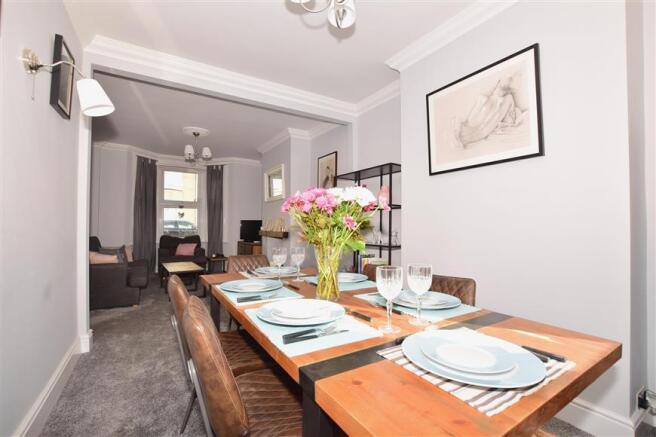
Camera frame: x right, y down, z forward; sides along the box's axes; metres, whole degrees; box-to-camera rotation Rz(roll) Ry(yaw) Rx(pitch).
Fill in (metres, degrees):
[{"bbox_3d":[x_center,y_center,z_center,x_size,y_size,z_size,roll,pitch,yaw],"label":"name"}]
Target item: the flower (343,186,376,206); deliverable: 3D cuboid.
[{"bbox_3d":[0.148,-0.103,1.280,0.145,0.095,0.130,0,0,7],"label":"flower"}]

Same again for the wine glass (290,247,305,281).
[{"bbox_3d":[-0.188,0.281,1.708,0.081,0.198,0.081,0,0,0],"label":"wine glass"}]

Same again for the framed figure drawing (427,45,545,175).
[{"bbox_3d":[1.097,-0.739,2.039,0.025,0.719,0.811,3,-3,-33],"label":"framed figure drawing"}]

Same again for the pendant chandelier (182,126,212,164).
[{"bbox_3d":[-2.270,-1.218,4.675,0.470,0.540,0.470,3,-3,-33],"label":"pendant chandelier"}]

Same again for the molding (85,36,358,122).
[{"bbox_3d":[-0.837,-1.477,3.123,2.975,0.200,0.100,0,0,-32],"label":"molding"}]

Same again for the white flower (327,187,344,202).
[{"bbox_3d":[0.034,-0.110,1.250,0.078,0.070,0.078,3,-3,-33],"label":"white flower"}]

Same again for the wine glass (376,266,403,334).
[{"bbox_3d":[0.196,0.254,0.868,0.085,0.193,0.085,1,-3,0],"label":"wine glass"}]

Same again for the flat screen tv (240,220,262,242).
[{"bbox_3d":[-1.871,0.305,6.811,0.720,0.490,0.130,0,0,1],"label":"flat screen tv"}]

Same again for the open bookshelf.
[{"bbox_3d":[0.549,0.293,3.297,0.380,1.710,1.020,0,0,-32],"label":"open bookshelf"}]

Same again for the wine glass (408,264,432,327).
[{"bbox_3d":[0.316,0.260,0.941,0.085,0.193,0.085,3,-3,-33],"label":"wine glass"}]

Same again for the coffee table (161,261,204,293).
[{"bbox_3d":[-2.324,0.964,4.350,0.490,0.410,1.000,0,0,-35],"label":"coffee table"}]

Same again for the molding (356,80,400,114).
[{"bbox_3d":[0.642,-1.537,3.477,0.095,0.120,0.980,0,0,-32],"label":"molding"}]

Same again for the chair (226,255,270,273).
[{"bbox_3d":[-0.533,0.721,2.011,0.470,0.855,0.570,3,-3,-33],"label":"chair"}]

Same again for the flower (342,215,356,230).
[{"bbox_3d":[0.092,0.017,1.170,0.063,0.068,0.055,1,-3,0],"label":"flower"}]

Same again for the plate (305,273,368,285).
[{"bbox_3d":[0.086,0.364,1.672,0.295,0.026,0.295,0,0,0],"label":"plate"}]

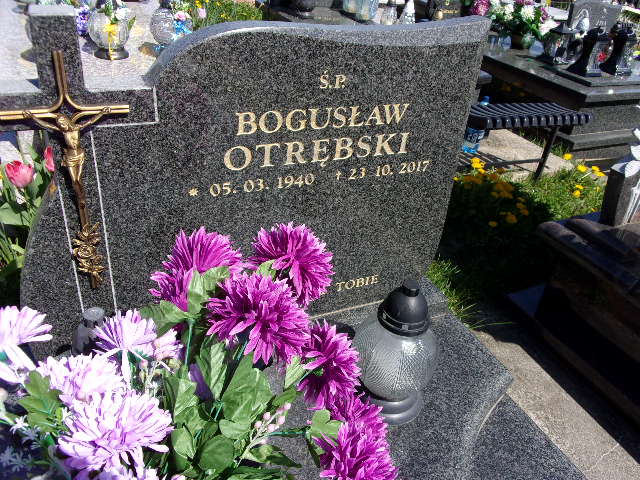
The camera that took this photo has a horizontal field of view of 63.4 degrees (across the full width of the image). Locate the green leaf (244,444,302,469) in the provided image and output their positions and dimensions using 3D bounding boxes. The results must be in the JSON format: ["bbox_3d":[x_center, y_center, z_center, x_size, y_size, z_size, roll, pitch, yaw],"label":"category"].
[{"bbox_3d":[-0.062,0.289,0.690,0.077,0.025,0.036,0,52,-6],"label":"green leaf"}]

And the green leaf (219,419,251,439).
[{"bbox_3d":[-0.124,0.273,0.750,0.045,0.016,0.035,1,50,-8],"label":"green leaf"}]

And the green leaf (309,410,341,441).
[{"bbox_3d":[0.008,0.276,0.770,0.045,0.018,0.042,-17,52,-16],"label":"green leaf"}]

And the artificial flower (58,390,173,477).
[{"bbox_3d":[-0.257,0.243,0.650,0.128,0.080,0.100,-9,34,-22],"label":"artificial flower"}]

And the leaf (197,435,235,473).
[{"bbox_3d":[-0.133,0.272,0.660,0.050,0.018,0.055,0,56,-11],"label":"leaf"}]

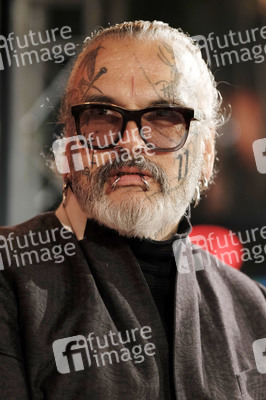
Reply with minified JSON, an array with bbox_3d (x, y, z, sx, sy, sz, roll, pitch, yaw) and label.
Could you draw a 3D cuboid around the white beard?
[{"bbox_3d":[0.004,-0.011,1.720,0.147,0.110,0.105,1,-3,12],"label":"white beard"}]

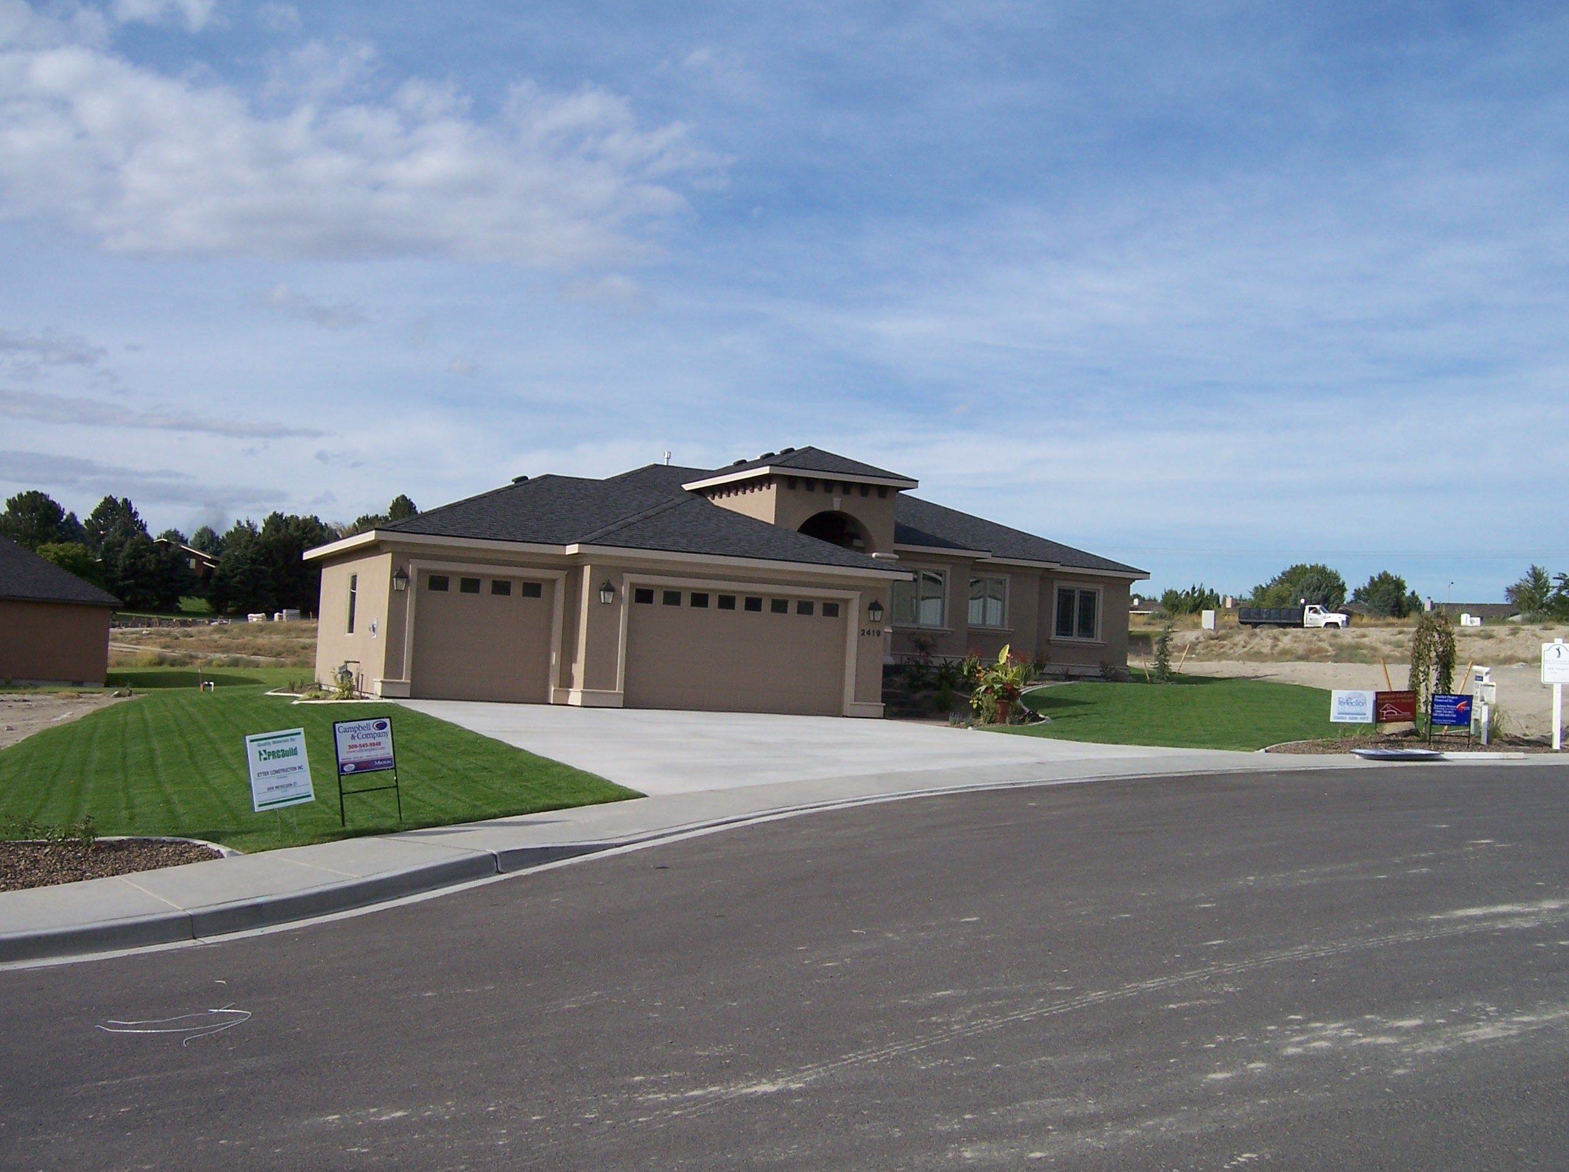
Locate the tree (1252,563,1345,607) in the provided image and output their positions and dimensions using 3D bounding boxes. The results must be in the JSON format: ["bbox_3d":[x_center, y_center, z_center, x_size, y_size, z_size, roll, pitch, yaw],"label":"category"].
[{"bbox_3d":[48.036,0.869,139.840,9.000,6.000,8.200,3,-3,0],"label":"tree"}]

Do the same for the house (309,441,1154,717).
[{"bbox_3d":[-0.450,-0.300,39.800,23.500,6.800,18.200,4,-3,-26],"label":"house"}]

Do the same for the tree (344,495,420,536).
[{"bbox_3d":[-36.606,-3.217,134.726,6.600,10.300,6.400,3,-3,0],"label":"tree"}]

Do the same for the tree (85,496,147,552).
[{"bbox_3d":[-62.847,-3.347,139.729,6.000,10.200,6.000,3,-3,0],"label":"tree"}]

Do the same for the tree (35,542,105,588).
[{"bbox_3d":[-59.815,-0.844,124.851,5.900,5.600,5.600,3,-3,0],"label":"tree"}]

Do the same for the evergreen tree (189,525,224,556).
[{"bbox_3d":[-60.077,-2.698,154.809,4.200,7.200,4.200,3,-3,0],"label":"evergreen tree"}]

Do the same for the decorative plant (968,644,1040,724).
[{"bbox_3d":[4.841,2.164,33.000,1.550,1.750,1.400,3,-3,0],"label":"decorative plant"}]

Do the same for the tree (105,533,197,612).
[{"bbox_3d":[-51.857,-1.108,121.827,7.200,6.500,6.800,3,-3,0],"label":"tree"}]

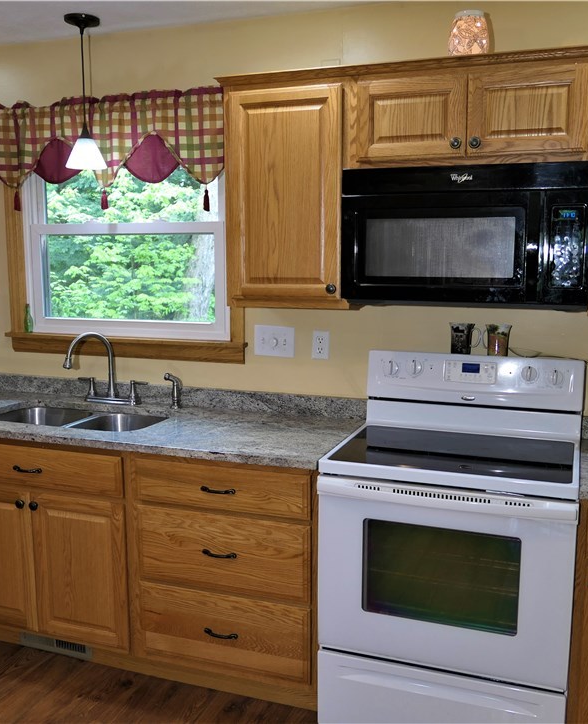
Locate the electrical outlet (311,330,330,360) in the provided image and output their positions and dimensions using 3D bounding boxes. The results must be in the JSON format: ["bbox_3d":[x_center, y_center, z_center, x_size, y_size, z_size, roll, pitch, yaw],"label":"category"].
[{"bbox_3d":[0.106,-0.066,2.874,0.071,0.115,0.008,3,9,19],"label":"electrical outlet"}]

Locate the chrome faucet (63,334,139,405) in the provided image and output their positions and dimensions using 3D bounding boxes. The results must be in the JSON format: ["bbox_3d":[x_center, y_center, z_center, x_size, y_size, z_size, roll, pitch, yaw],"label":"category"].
[{"bbox_3d":[-0.823,0.041,3.040,0.268,0.303,0.242,3,9,19],"label":"chrome faucet"}]

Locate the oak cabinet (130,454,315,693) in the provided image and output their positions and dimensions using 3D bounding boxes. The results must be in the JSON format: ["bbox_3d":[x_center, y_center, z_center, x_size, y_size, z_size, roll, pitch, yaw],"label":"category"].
[{"bbox_3d":[-0.150,0.678,2.689,0.671,0.795,0.630,3,9,18],"label":"oak cabinet"}]

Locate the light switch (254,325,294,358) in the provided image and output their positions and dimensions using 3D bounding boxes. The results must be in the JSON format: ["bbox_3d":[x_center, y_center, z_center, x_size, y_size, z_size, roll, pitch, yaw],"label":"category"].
[{"bbox_3d":[-0.080,-0.079,2.879,0.168,0.123,0.015,3,9,18],"label":"light switch"}]

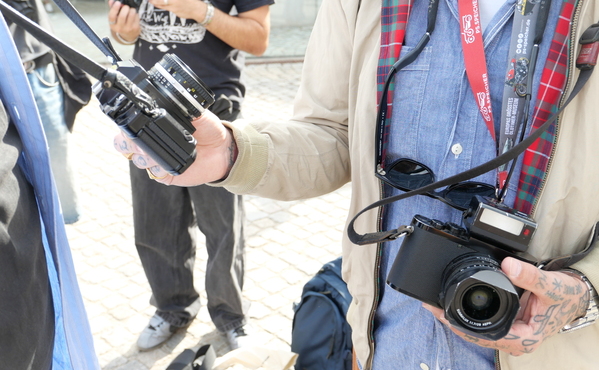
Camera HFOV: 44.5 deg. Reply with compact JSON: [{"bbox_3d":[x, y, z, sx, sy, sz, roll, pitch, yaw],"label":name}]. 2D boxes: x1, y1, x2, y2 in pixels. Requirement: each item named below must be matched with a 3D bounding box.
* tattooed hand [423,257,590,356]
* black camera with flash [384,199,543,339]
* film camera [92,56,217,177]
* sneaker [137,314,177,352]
[{"bbox_3d":[0.199,0.115,0.700,0.148,0.083,0.085,-5,22,-13],"label":"tattooed hand"},{"bbox_3d":[0.167,0.077,0.688,0.132,0.110,0.102,18,14,-1],"label":"black camera with flash"},{"bbox_3d":[-0.136,-0.079,0.701,0.094,0.089,0.141,-47,26,-10],"label":"film camera"},{"bbox_3d":[-0.506,0.499,2.725,0.105,0.115,0.290,12,24,28],"label":"sneaker"}]

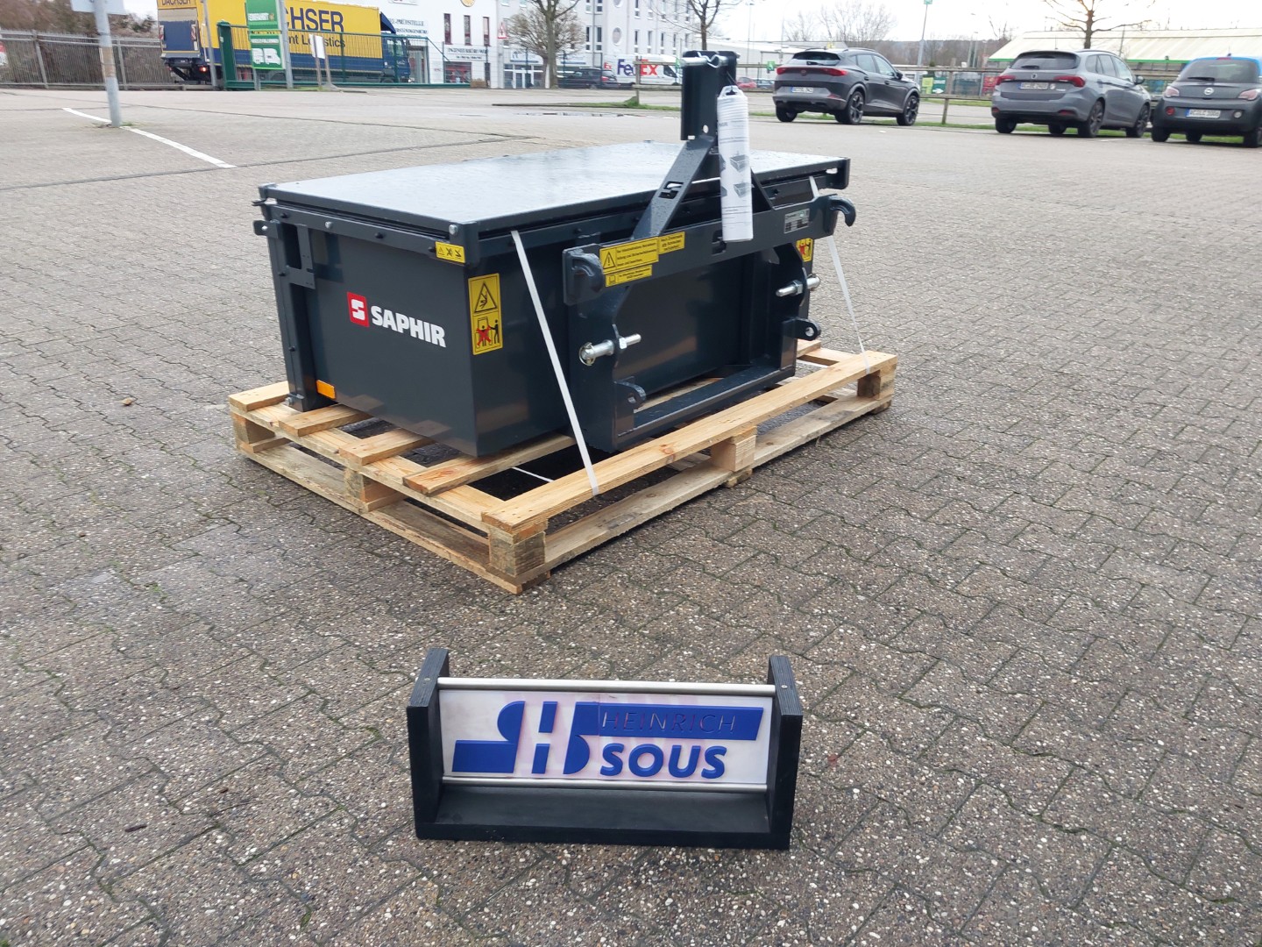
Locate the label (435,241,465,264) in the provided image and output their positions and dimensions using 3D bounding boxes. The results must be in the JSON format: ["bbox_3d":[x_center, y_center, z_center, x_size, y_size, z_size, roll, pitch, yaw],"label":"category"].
[{"bbox_3d":[-0.400,-0.491,2.192,0.098,0.035,0.005,20,31,38],"label":"label"}]

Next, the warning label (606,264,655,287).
[{"bbox_3d":[0.000,-0.456,2.269,0.005,0.027,0.156,20,31,38],"label":"warning label"}]

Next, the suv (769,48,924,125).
[{"bbox_3d":[4.900,-8.580,21.850,1.870,1.520,4.450,18,28,35],"label":"suv"}]

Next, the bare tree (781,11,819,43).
[{"bbox_3d":[17.150,-42.896,99.841,3.800,7.340,3.800,5,23,8],"label":"bare tree"}]

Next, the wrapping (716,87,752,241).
[{"bbox_3d":[0.254,-0.748,2.400,0.076,0.366,0.076,-3,21,1],"label":"wrapping"}]

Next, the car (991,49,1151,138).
[{"bbox_3d":[8.650,-7.340,19.020,1.820,1.510,4.570,21,30,39],"label":"car"}]

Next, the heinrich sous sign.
[{"bbox_3d":[-0.037,0.410,1.475,0.550,0.235,0.147,1,24,2],"label":"heinrich sous sign"}]

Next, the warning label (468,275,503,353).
[{"bbox_3d":[-0.333,-0.368,2.281,0.005,0.178,0.089,20,31,38],"label":"warning label"}]

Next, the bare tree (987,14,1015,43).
[{"bbox_3d":[35.971,-40.759,95.641,2.874,7.121,2.874,9,24,17],"label":"bare tree"}]

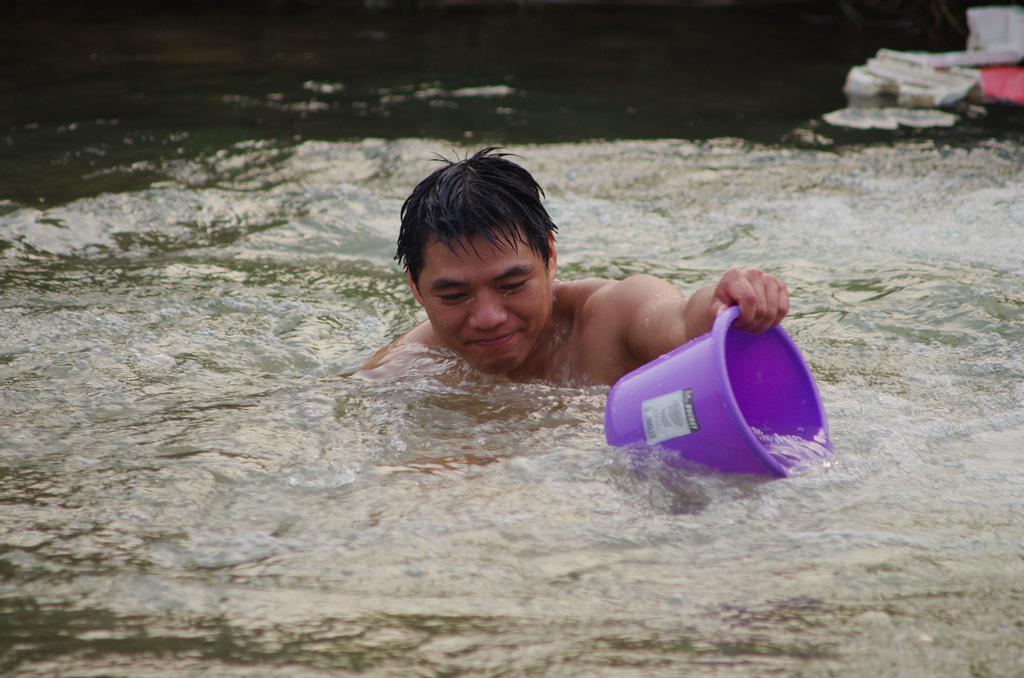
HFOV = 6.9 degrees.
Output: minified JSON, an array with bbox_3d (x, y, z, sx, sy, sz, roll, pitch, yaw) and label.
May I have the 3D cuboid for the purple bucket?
[{"bbox_3d":[0.211,0.089,9.100,0.173,0.206,0.206,-25,1,27],"label":"purple bucket"}]

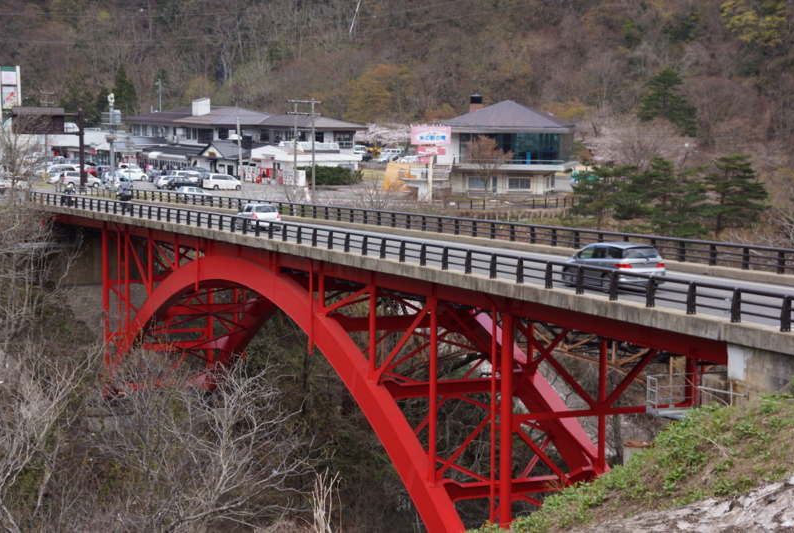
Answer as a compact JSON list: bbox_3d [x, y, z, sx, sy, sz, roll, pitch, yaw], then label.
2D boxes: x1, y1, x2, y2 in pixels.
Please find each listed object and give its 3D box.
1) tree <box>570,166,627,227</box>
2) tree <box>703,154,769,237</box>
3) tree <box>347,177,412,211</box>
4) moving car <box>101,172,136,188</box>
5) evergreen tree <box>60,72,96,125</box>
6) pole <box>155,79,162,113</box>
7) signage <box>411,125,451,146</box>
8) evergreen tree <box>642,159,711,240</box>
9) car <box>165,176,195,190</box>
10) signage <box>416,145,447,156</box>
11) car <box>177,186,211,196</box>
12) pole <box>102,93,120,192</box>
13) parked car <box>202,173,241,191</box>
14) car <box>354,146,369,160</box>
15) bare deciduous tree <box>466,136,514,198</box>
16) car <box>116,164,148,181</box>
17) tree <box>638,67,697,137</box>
[{"bbox_3d":[16.407,-5.672,126.000,4.500,5.300,4.600,0,6,0],"label":"tree"},{"bbox_3d":[26.416,-5.602,121.000,5.000,6.400,5.200,0,6,0],"label":"tree"},{"bbox_3d":[-1.530,-6.209,136.000,5.000,3.500,5.500,0,6,0],"label":"tree"},{"bbox_3d":[-32.594,-9.971,182.000,1.670,1.500,3.700,5,7,40],"label":"moving car"},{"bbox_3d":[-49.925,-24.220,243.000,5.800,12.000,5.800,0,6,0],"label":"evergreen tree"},{"bbox_3d":[-35.200,-21.002,230.000,0.900,13.500,0.500,1,5,0],"label":"pole"},{"bbox_3d":[3.350,-12.720,151.000,3.850,1.800,0.300,0,6,2],"label":"signage"},{"bbox_3d":[23.555,-5.772,132.000,6.200,7.000,6.000,1,5,0],"label":"evergreen tree"},{"bbox_3d":[-24.323,-9.477,178.000,3.600,1.480,1.500,-3,6,-35],"label":"car"},{"bbox_3d":[3.434,-11.755,158.000,3.100,0.870,0.300,2,5,10],"label":"signage"},{"bbox_3d":[-20.343,-7.269,157.000,4.300,1.460,1.700,-3,6,-29],"label":"car"},{"bbox_3d":[-30.056,-13.077,164.000,1.900,10.400,1.400,1,5,0],"label":"pole"},{"bbox_3d":[-19.949,-9.665,178.500,4.750,1.830,1.800,-3,6,-33],"label":"parked car"},{"bbox_3d":[-6.873,-20.856,285.000,4.600,2.100,1.800,0,5,-10],"label":"car"},{"bbox_3d":[9.734,-10.356,164.000,5.100,6.900,4.900,1,5,0],"label":"bare deciduous tree"},{"bbox_3d":[-33.634,-11.591,197.000,4.500,1.480,1.750,-3,6,-32],"label":"car"},{"bbox_3d":[40.355,-24.019,232.000,8.500,12.000,9.000,0,6,0],"label":"tree"}]

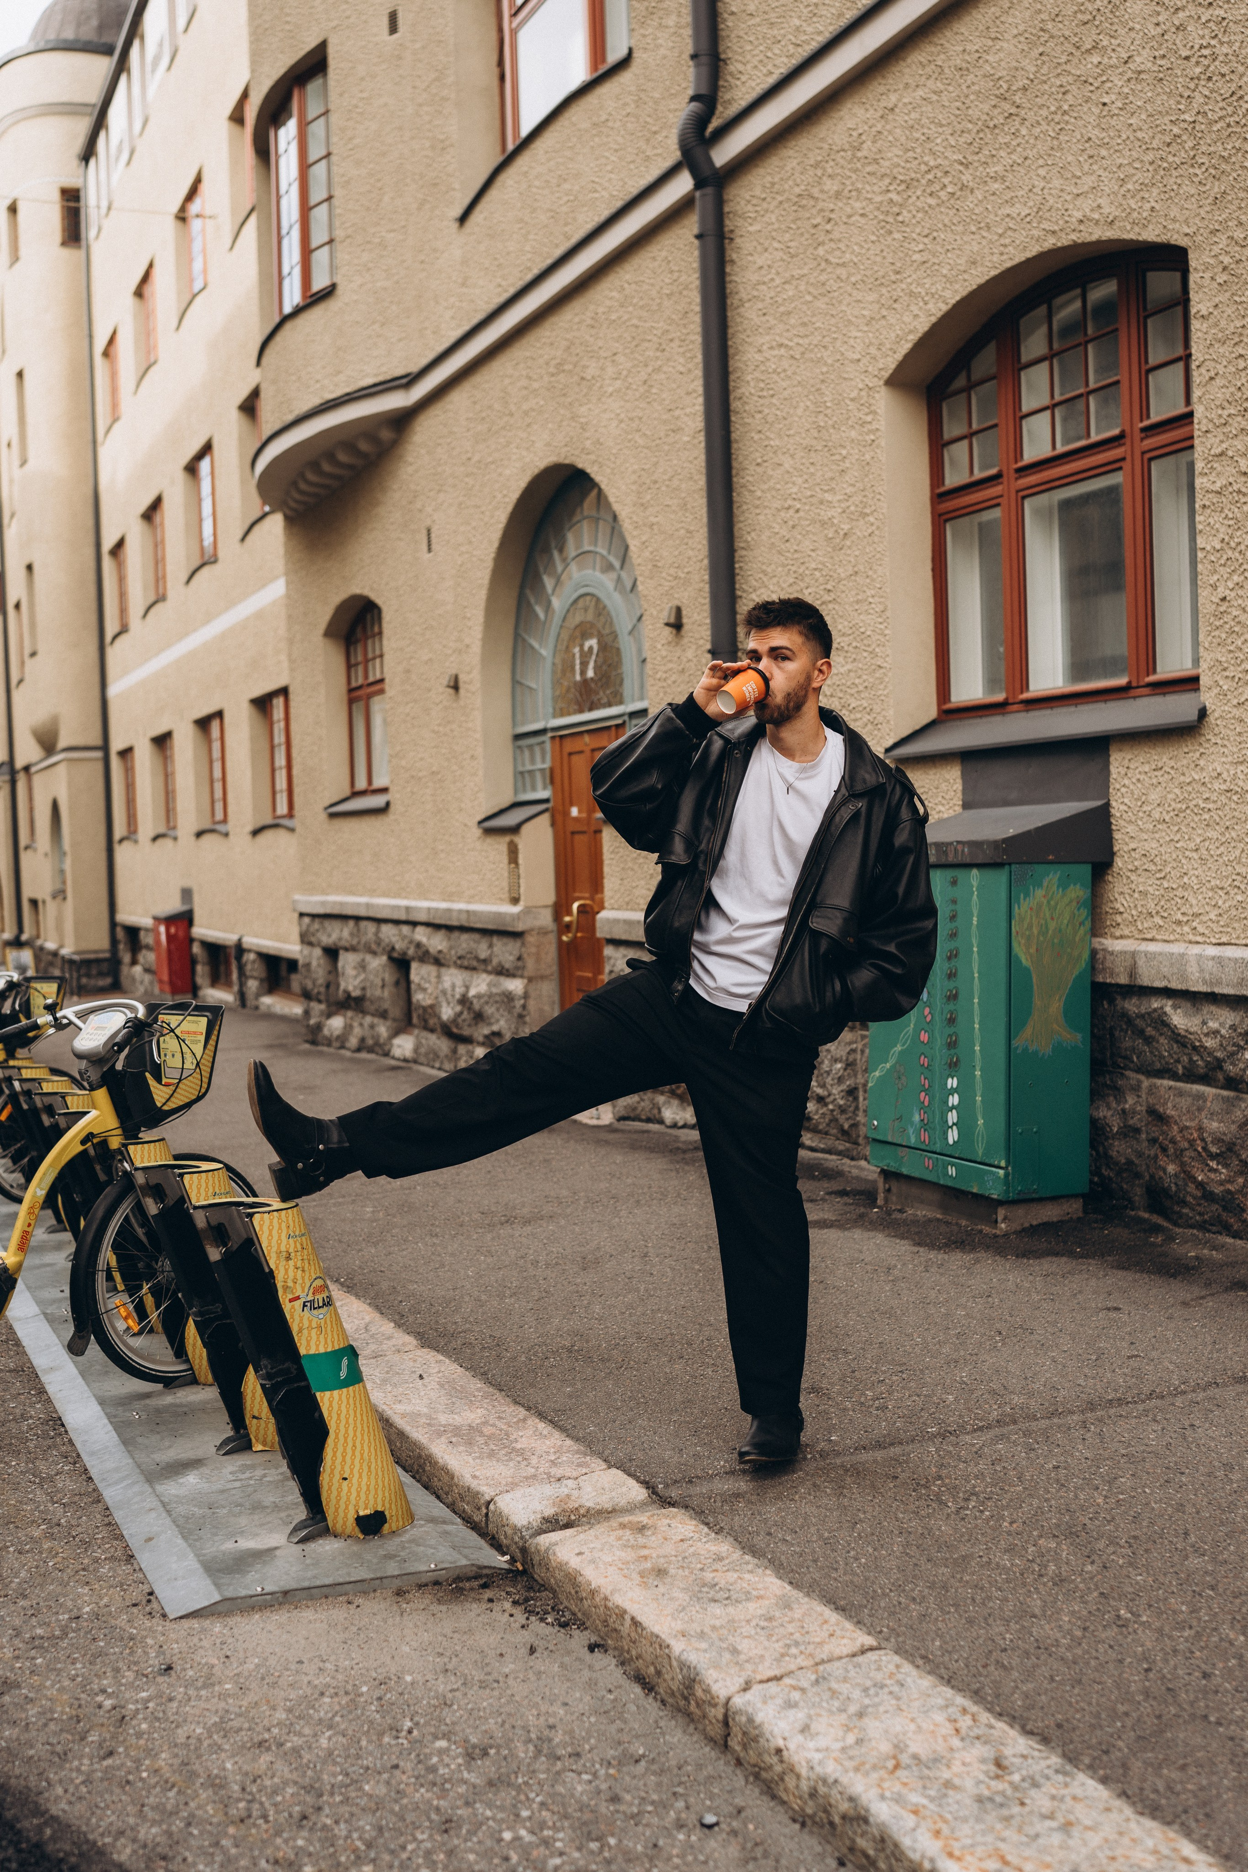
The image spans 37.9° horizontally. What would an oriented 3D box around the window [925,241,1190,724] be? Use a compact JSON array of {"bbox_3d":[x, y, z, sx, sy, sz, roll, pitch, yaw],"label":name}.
[{"bbox_3d":[1.669,-1.650,6.718,0.140,1.585,1.790,-3,3,-24],"label":"window"}]

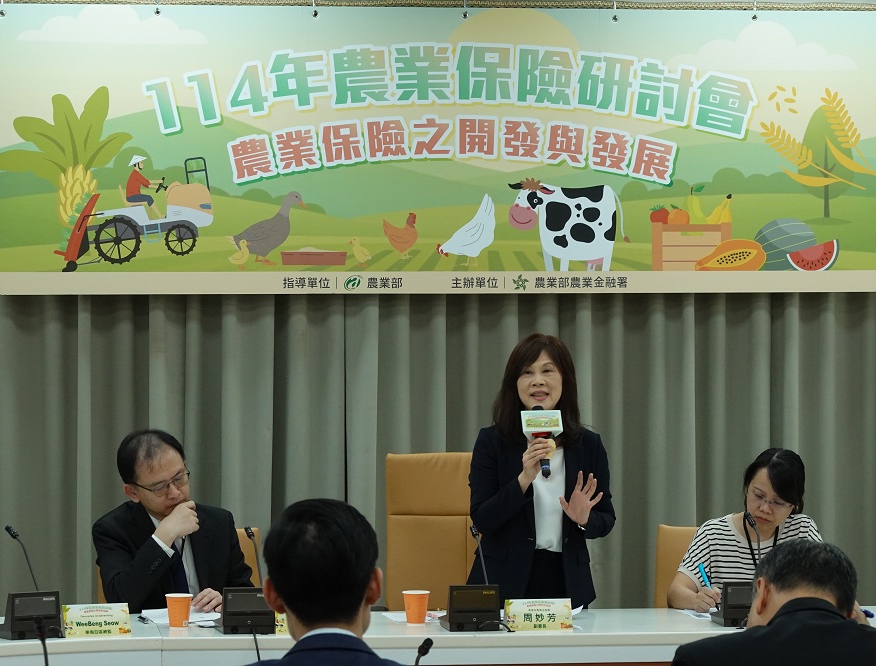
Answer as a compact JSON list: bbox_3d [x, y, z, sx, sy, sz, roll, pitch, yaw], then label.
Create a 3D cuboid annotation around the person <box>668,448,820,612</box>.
[{"bbox_3d":[0.965,0.991,11.070,0.480,1.240,0.740,0,1,-6],"label":"person"}]

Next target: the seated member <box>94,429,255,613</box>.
[{"bbox_3d":[-0.824,0.964,11.030,0.510,1.290,0.760,0,1,-13],"label":"seated member"}]

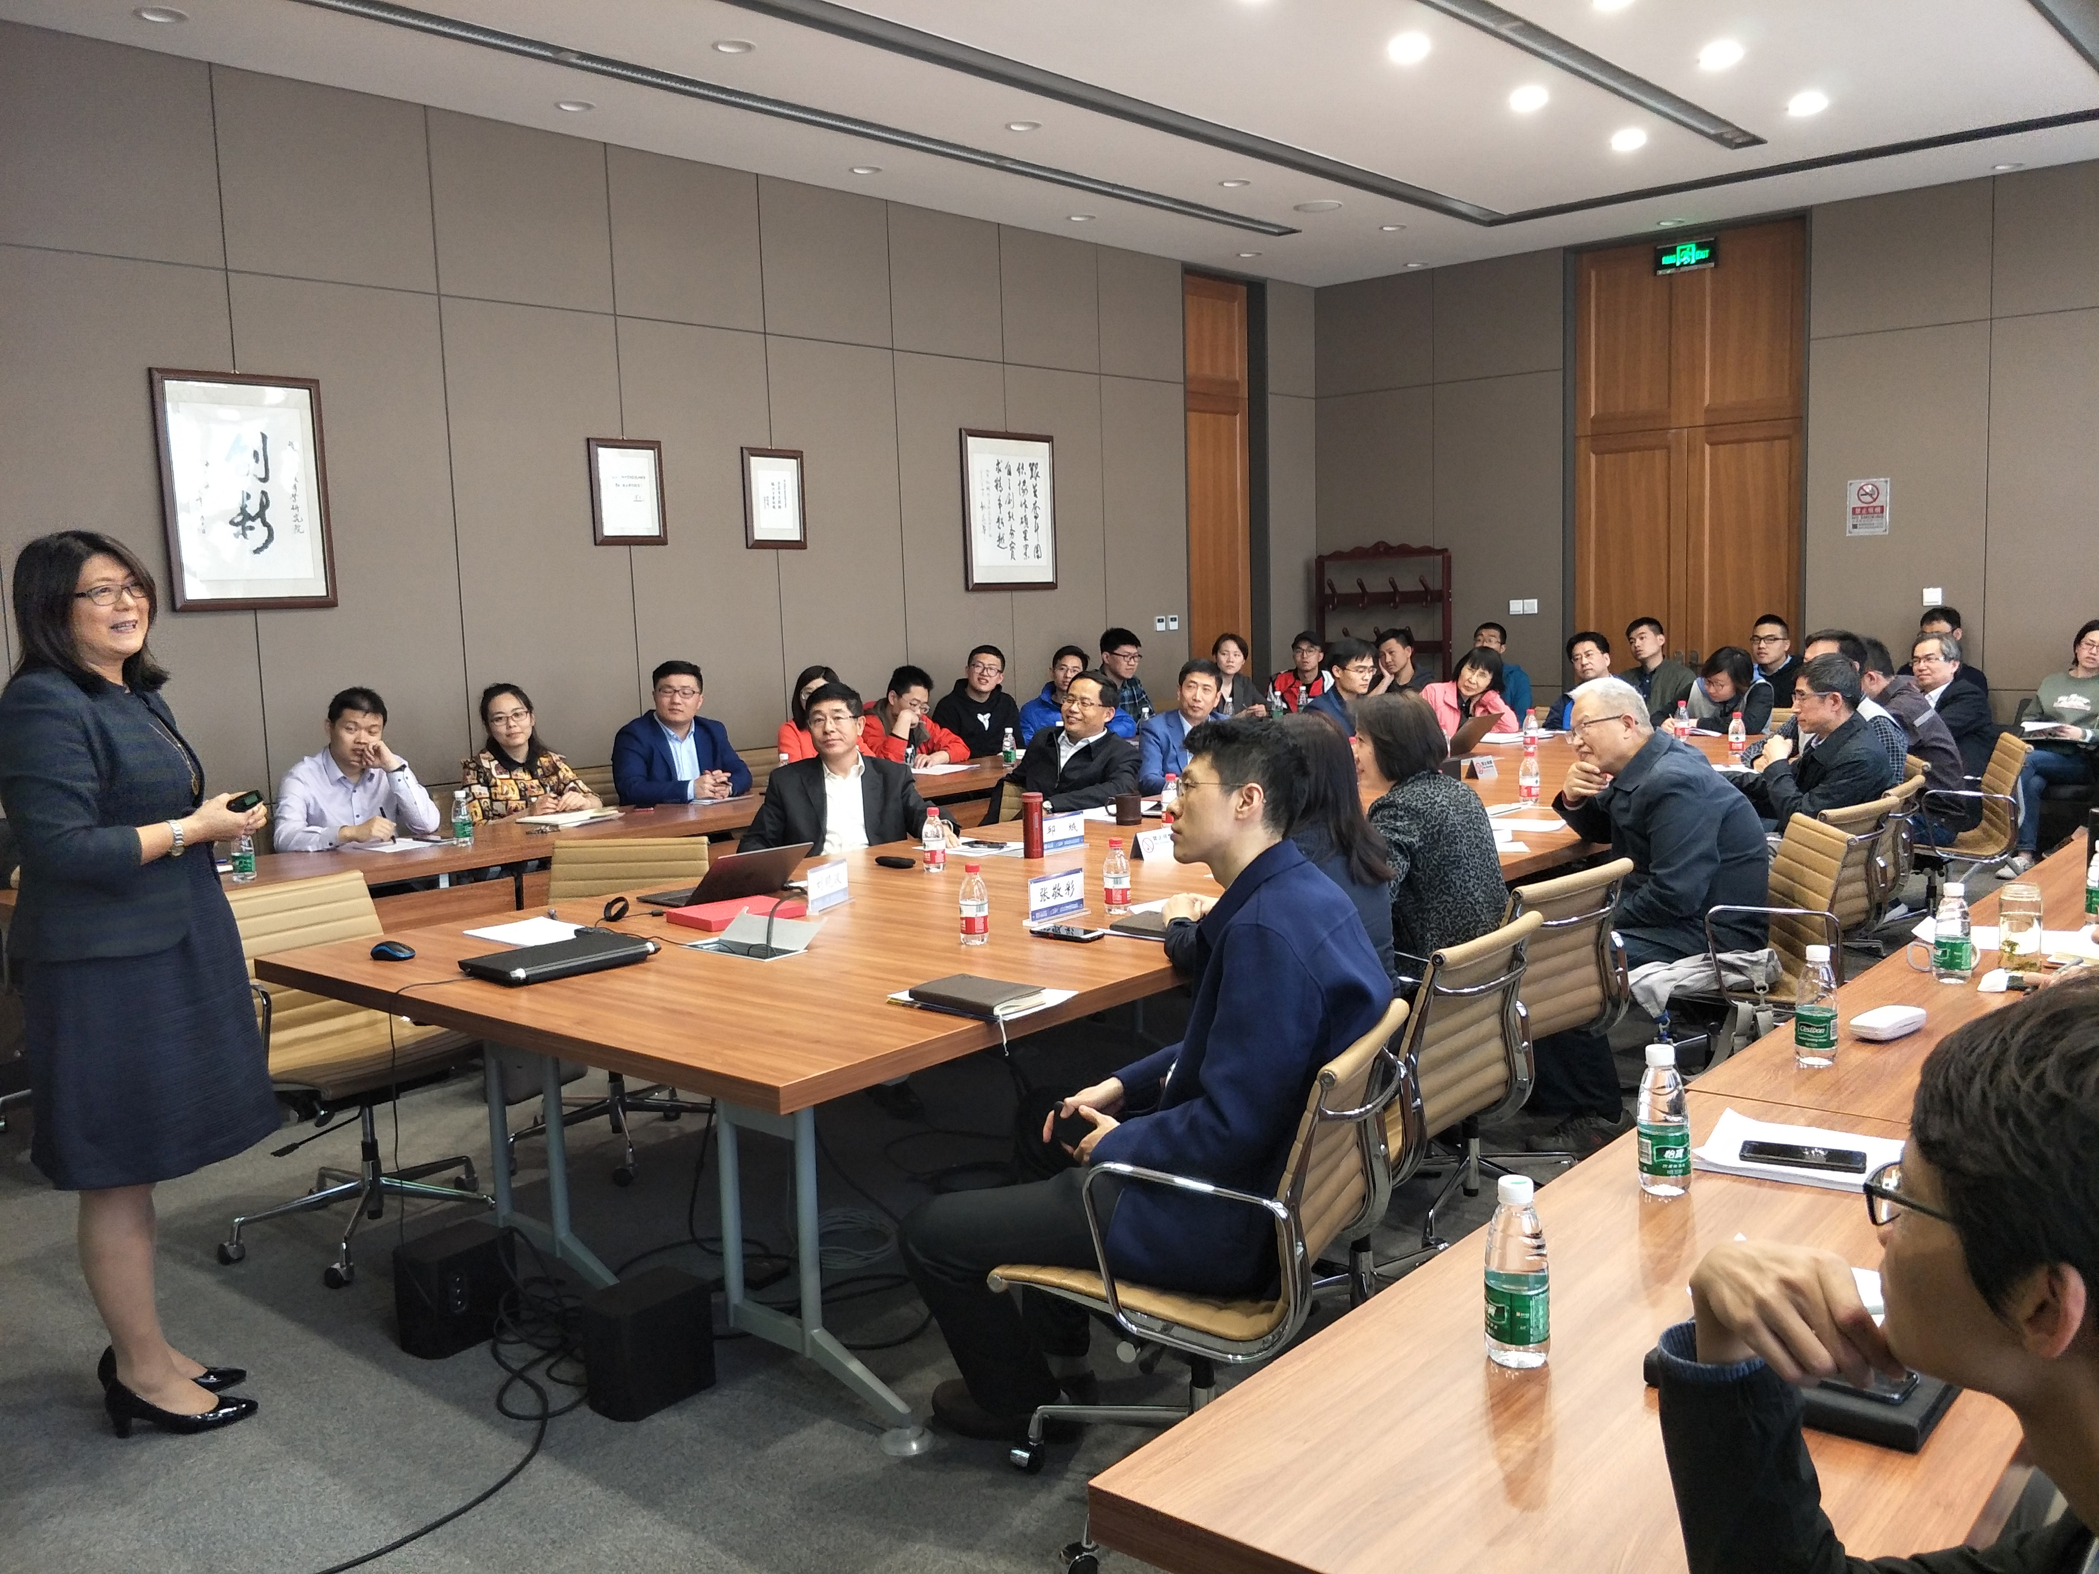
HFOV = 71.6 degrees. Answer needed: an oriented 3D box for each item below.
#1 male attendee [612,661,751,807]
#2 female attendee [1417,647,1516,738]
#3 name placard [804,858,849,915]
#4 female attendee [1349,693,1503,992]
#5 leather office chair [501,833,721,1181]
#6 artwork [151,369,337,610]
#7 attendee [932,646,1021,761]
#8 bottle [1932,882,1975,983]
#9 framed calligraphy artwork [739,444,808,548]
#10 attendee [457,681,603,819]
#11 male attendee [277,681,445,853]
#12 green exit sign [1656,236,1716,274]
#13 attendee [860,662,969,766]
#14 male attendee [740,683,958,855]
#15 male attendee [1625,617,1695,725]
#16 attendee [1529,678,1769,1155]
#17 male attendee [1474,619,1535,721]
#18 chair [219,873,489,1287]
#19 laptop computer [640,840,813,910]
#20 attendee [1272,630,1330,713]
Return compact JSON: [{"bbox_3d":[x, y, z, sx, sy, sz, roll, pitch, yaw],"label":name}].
[{"bbox_3d":[-1.375,0.188,5.513,0.540,1.310,0.750,-6,8,-30],"label":"male attendee"},{"bbox_3d":[2.016,-0.070,7.006,0.500,1.220,0.720,-2,7,-2],"label":"female attendee"},{"bbox_3d":[-0.555,0.251,3.680,0.060,0.106,0.190,1,8,25],"label":"name placard"},{"bbox_3d":[0.791,0.416,3.332,0.720,1.250,0.500,3,8,35],"label":"female attendee"},{"bbox_3d":[-1.243,0.609,4.117,0.600,0.860,0.600,-1,6,5],"label":"leather office chair"},{"bbox_3d":[-2.739,-1.004,4.950,0.030,0.780,0.510,5,10,45],"label":"artwork"},{"bbox_3d":[-0.245,-0.033,6.921,0.520,1.270,0.750,-4,7,-22],"label":"attendee"},{"bbox_3d":[1.654,0.263,2.656,0.063,0.173,0.063,4,8,41],"label":"bottle"},{"bbox_3d":[-1.302,-1.366,6.914,0.355,0.465,0.030,-8,9,-44],"label":"framed calligraphy artwork"},{"bbox_3d":[-1.801,0.243,5.291,0.500,1.250,0.720,-7,8,-39],"label":"attendee"},{"bbox_3d":[-2.288,0.306,4.828,0.560,1.260,0.760,-6,7,-28],"label":"male attendee"},{"bbox_3d":[3.659,-3.055,8.369,0.335,0.148,0.040,3,8,36],"label":"green exit sign"},{"bbox_3d":[-0.595,0.103,6.211,0.540,1.250,0.750,-8,9,-38],"label":"attendee"},{"bbox_3d":[-0.656,0.305,4.720,0.640,1.270,0.800,-5,7,-25],"label":"male attendee"},{"bbox_3d":[3.232,-0.283,7.948,0.780,1.270,0.520,-8,9,-42],"label":"male attendee"},{"bbox_3d":[1.602,0.311,3.881,0.720,1.220,0.520,2,7,30],"label":"attendee"},{"bbox_3d":[2.486,-0.328,8.426,0.520,1.230,0.780,3,8,38],"label":"male attendee"},{"bbox_3d":[-1.708,0.684,3.568,0.650,0.840,0.600,4,10,41],"label":"chair"},{"bbox_3d":[-0.859,0.213,3.850,0.355,0.158,0.310,4,9,39],"label":"laptop computer"},{"bbox_3d":[1.570,-0.359,8.995,0.520,1.220,0.780,-1,6,6],"label":"attendee"}]

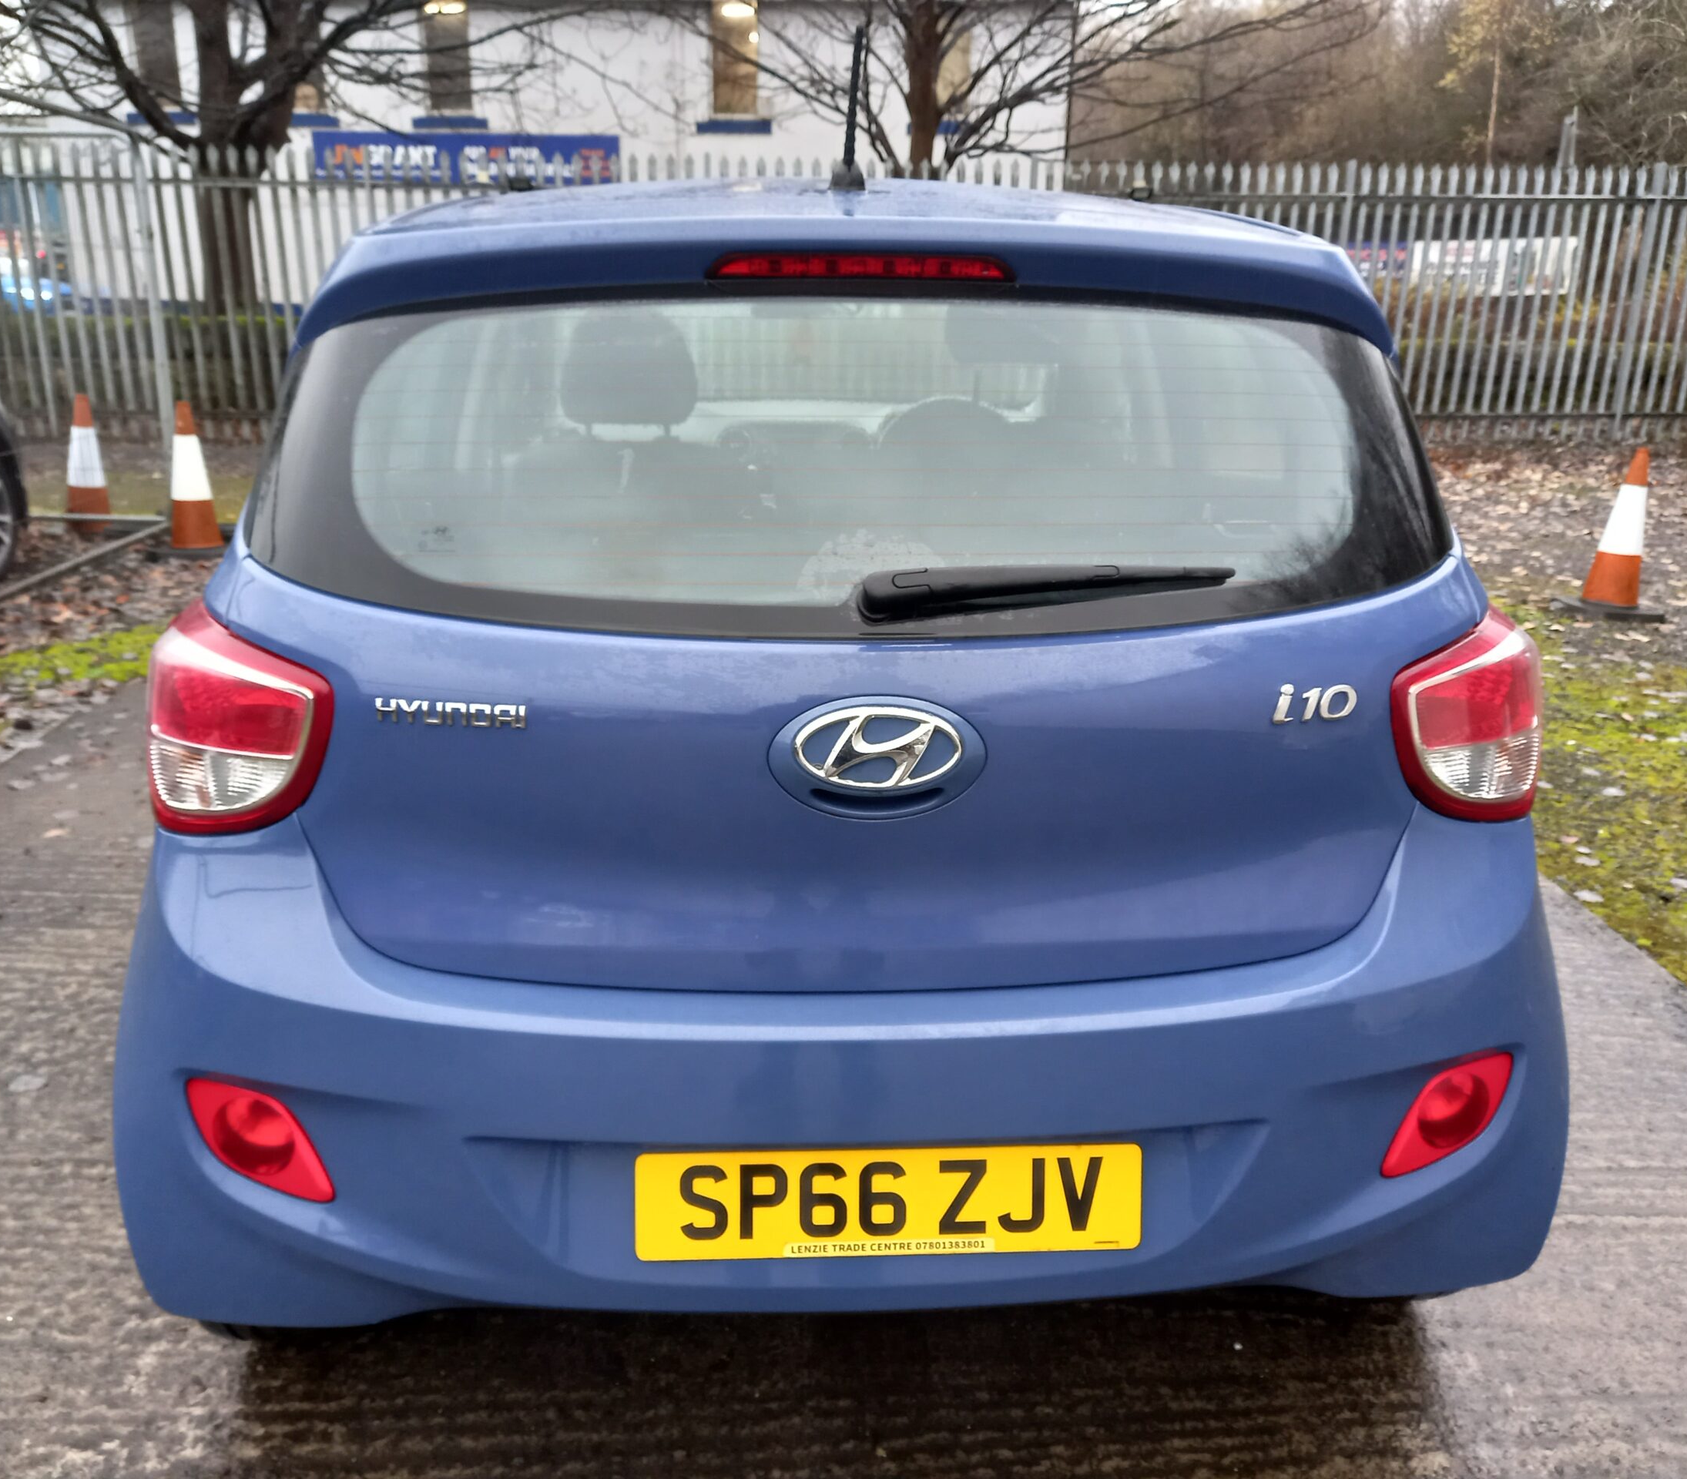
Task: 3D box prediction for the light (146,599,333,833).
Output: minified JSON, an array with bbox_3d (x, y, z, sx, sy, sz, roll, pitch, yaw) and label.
[{"bbox_3d":[-0.620,-0.015,1.463,0.262,0.232,0.180,3,19,7],"label":"light"}]

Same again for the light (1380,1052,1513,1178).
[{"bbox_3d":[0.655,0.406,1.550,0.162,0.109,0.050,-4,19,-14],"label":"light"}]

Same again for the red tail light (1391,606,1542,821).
[{"bbox_3d":[0.664,-0.025,1.528,0.262,0.232,0.180,-4,19,-12],"label":"red tail light"}]

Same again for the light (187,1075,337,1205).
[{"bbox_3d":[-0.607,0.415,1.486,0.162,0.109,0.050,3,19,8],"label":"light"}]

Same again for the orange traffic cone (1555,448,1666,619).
[{"bbox_3d":[3.522,-0.933,6.405,0.390,0.750,0.390,4,19,11],"label":"orange traffic cone"}]

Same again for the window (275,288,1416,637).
[{"bbox_3d":[0.022,-0.279,1.456,1.260,0.379,0.119,0,-8,-3],"label":"window"}]

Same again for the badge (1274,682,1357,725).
[{"bbox_3d":[0.456,-0.035,1.377,0.088,0.041,0.008,-2,11,-12],"label":"badge"}]

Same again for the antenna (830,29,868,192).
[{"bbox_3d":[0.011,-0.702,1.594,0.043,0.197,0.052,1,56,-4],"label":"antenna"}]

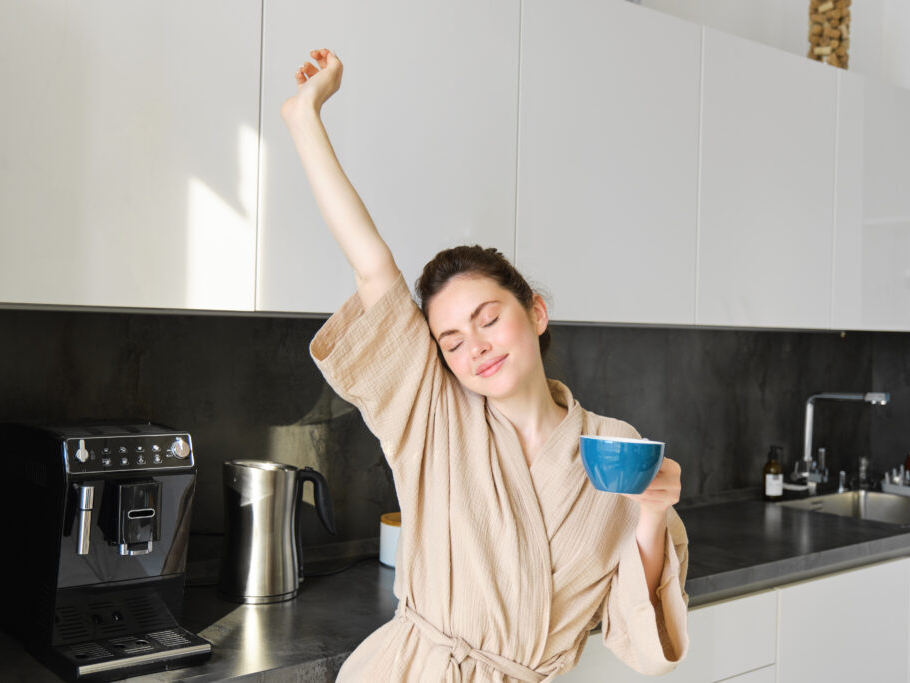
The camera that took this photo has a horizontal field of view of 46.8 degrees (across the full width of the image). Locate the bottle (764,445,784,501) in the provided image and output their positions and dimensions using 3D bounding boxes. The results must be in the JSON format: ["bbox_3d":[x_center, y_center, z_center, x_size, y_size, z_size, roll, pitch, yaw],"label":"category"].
[{"bbox_3d":[0.990,0.407,3.259,0.059,0.170,0.062,1,1,-41],"label":"bottle"}]

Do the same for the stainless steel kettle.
[{"bbox_3d":[-0.337,0.354,2.004,0.222,0.246,0.154,1,1,-19],"label":"stainless steel kettle"}]

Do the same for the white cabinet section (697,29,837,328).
[{"bbox_3d":[0.731,-0.406,2.880,0.603,0.728,0.320,1,1,-39],"label":"white cabinet section"}]

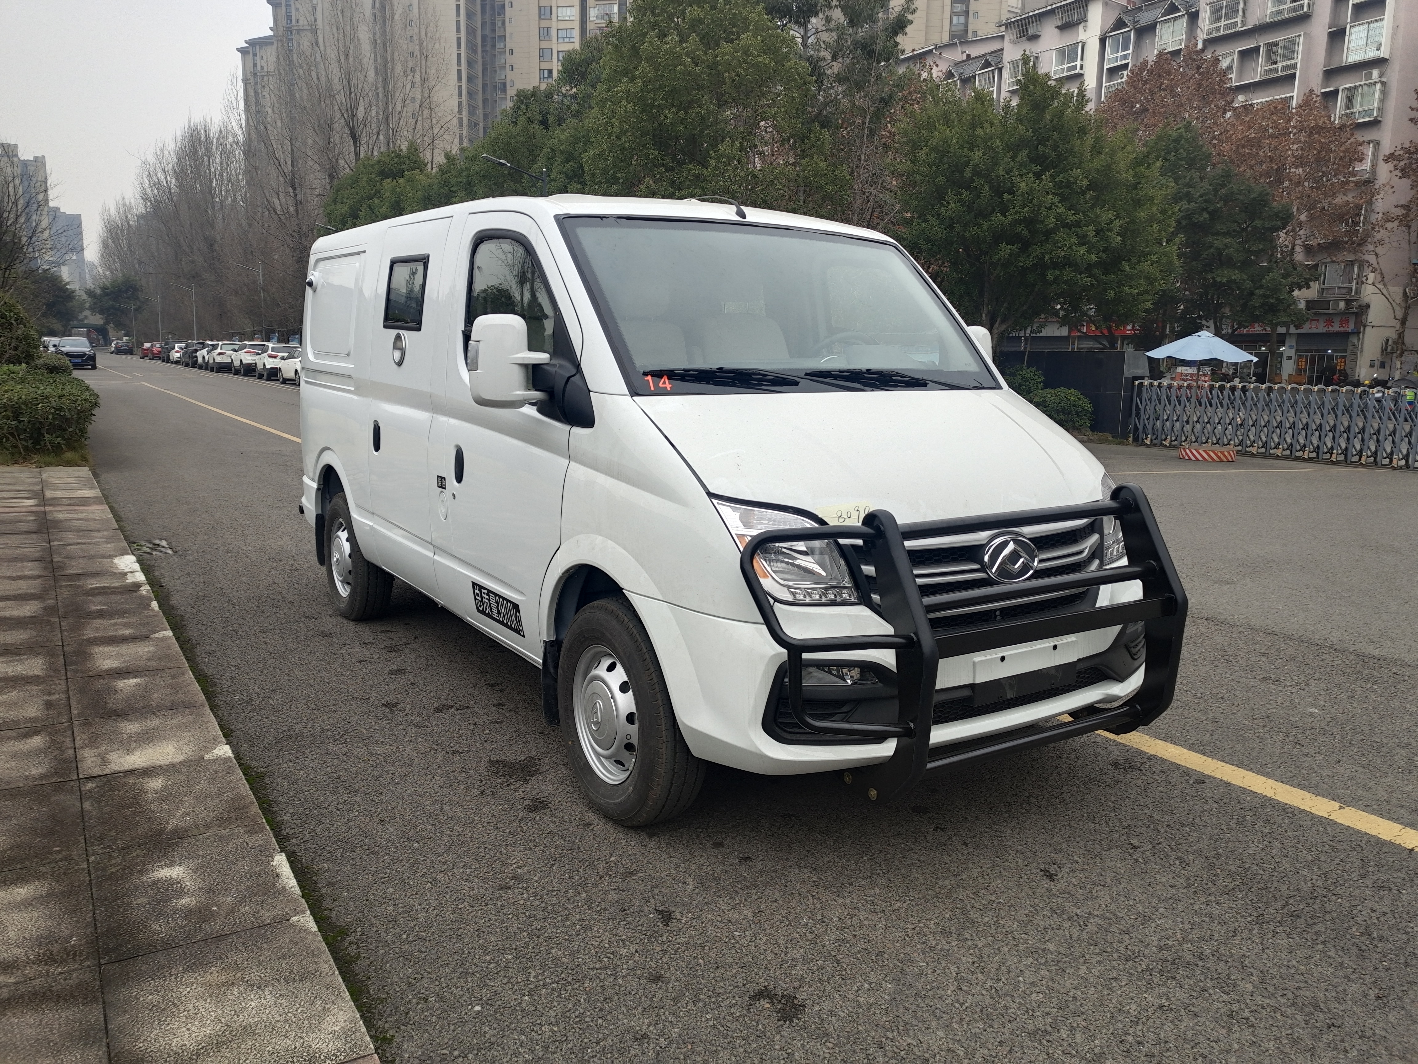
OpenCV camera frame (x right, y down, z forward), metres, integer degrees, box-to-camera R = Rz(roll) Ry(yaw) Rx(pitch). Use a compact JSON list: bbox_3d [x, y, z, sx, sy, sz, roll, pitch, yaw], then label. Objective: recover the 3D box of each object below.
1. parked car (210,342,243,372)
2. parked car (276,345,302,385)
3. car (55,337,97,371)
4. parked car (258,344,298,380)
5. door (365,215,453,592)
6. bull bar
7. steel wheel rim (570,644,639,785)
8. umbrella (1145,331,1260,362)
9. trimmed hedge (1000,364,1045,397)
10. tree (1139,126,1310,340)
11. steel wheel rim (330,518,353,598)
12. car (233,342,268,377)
[{"bbox_3d":[-27.051,-9.891,60.346,1.840,1.670,4.600,-5,11,-32],"label":"parked car"},{"bbox_3d":[-15.784,-6.618,42.449,1.780,1.490,4.500,-5,11,-32],"label":"parked car"},{"bbox_3d":[-35.528,-9.986,59.818,1.860,1.640,4.600,-5,11,-32],"label":"car"},{"bbox_3d":[-19.522,-7.775,48.489,1.820,1.630,4.450,-5,11,-30],"label":"parked car"},{"bbox_3d":[-1.321,-0.561,4.777,0.190,1.630,0.860,-6,12,-33],"label":"door"},{"bbox_3d":[0.925,0.314,3.227,1.800,0.860,0.440,-6,11,-33],"label":"bull bar"},{"bbox_3d":[-0.284,0.587,3.475,0.160,0.445,0.445,-6,11,-33],"label":"steel wheel rim"},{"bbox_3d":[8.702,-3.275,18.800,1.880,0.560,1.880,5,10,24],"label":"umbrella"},{"bbox_3d":[5.852,-2.595,20.200,1.150,1.200,1.200,-6,12,-31],"label":"trimmed hedge"},{"bbox_3d":[22.209,-11.779,46.180,6.700,11.560,6.400,5,11,24],"label":"tree"},{"bbox_3d":[-2.025,0.138,6.038,0.160,0.450,0.450,-6,12,-33],"label":"steel wheel rim"},{"bbox_3d":[-23.429,-8.969,55.055,1.830,1.680,4.550,-5,11,-31],"label":"car"}]

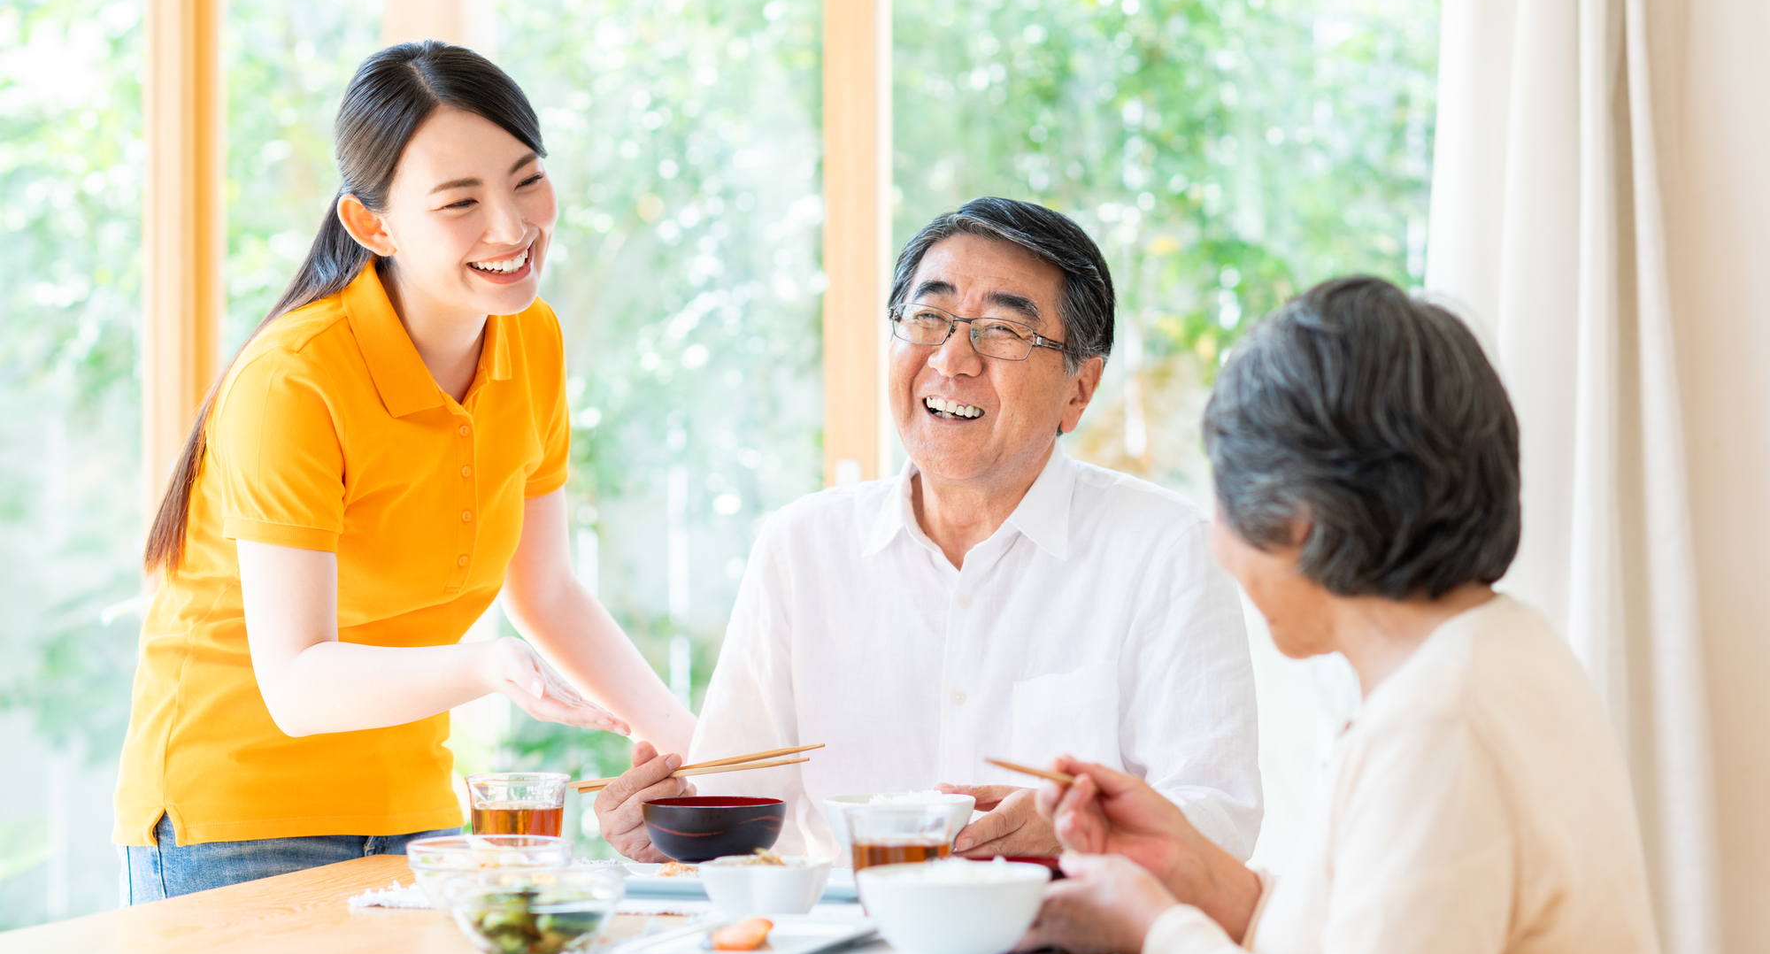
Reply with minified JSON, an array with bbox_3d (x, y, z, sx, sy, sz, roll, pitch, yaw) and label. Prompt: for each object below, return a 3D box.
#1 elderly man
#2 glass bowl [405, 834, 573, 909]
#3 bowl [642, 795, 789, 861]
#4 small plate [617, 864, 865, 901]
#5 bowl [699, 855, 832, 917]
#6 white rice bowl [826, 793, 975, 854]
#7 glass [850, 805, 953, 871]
[{"bbox_3d":[0.040,0.385,3.350,0.530,1.250,0.740,0,0,16],"label":"elderly man"},{"bbox_3d":[-0.278,0.281,2.940,0.117,0.053,0.117,0,0,0],"label":"glass bowl"},{"bbox_3d":[-0.132,0.277,3.210,0.112,0.059,0.112,0,0,0],"label":"bowl"},{"bbox_3d":[-0.069,0.298,3.060,0.215,0.019,0.128,0,0,10],"label":"small plate"},{"bbox_3d":[-0.084,0.286,2.920,0.093,0.043,0.093,0,0,0],"label":"bowl"},{"bbox_3d":[0.011,0.281,3.270,0.119,0.062,0.119,0,0,0],"label":"white rice bowl"},{"bbox_3d":[0.011,0.269,2.890,0.076,0.078,0.076,0,0,0],"label":"glass"}]

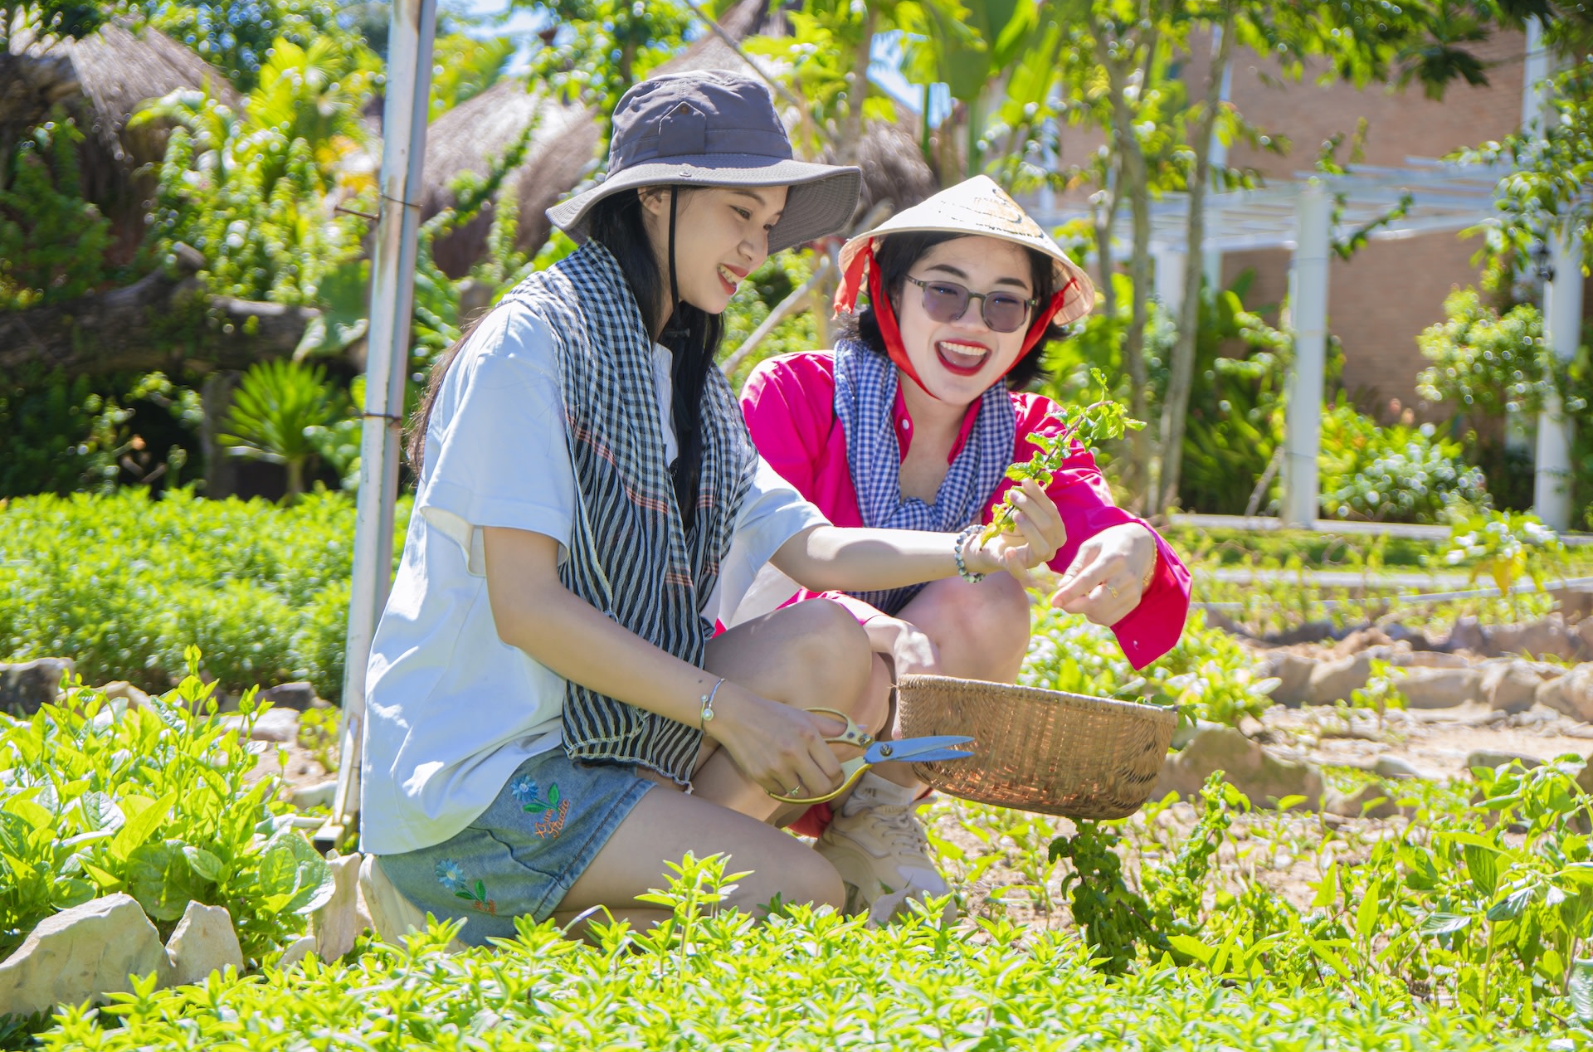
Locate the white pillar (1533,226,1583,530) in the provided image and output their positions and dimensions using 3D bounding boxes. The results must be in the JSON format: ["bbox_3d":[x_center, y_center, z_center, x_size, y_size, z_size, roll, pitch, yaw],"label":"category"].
[{"bbox_3d":[5.632,-1.148,23.500,0.250,2.420,0.250,2,2,-17],"label":"white pillar"}]

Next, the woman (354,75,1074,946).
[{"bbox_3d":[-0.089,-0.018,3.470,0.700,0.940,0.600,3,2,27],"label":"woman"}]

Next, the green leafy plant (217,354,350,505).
[{"bbox_3d":[-2.251,-0.378,14.000,0.570,0.720,0.570,2,2,0],"label":"green leafy plant"}]

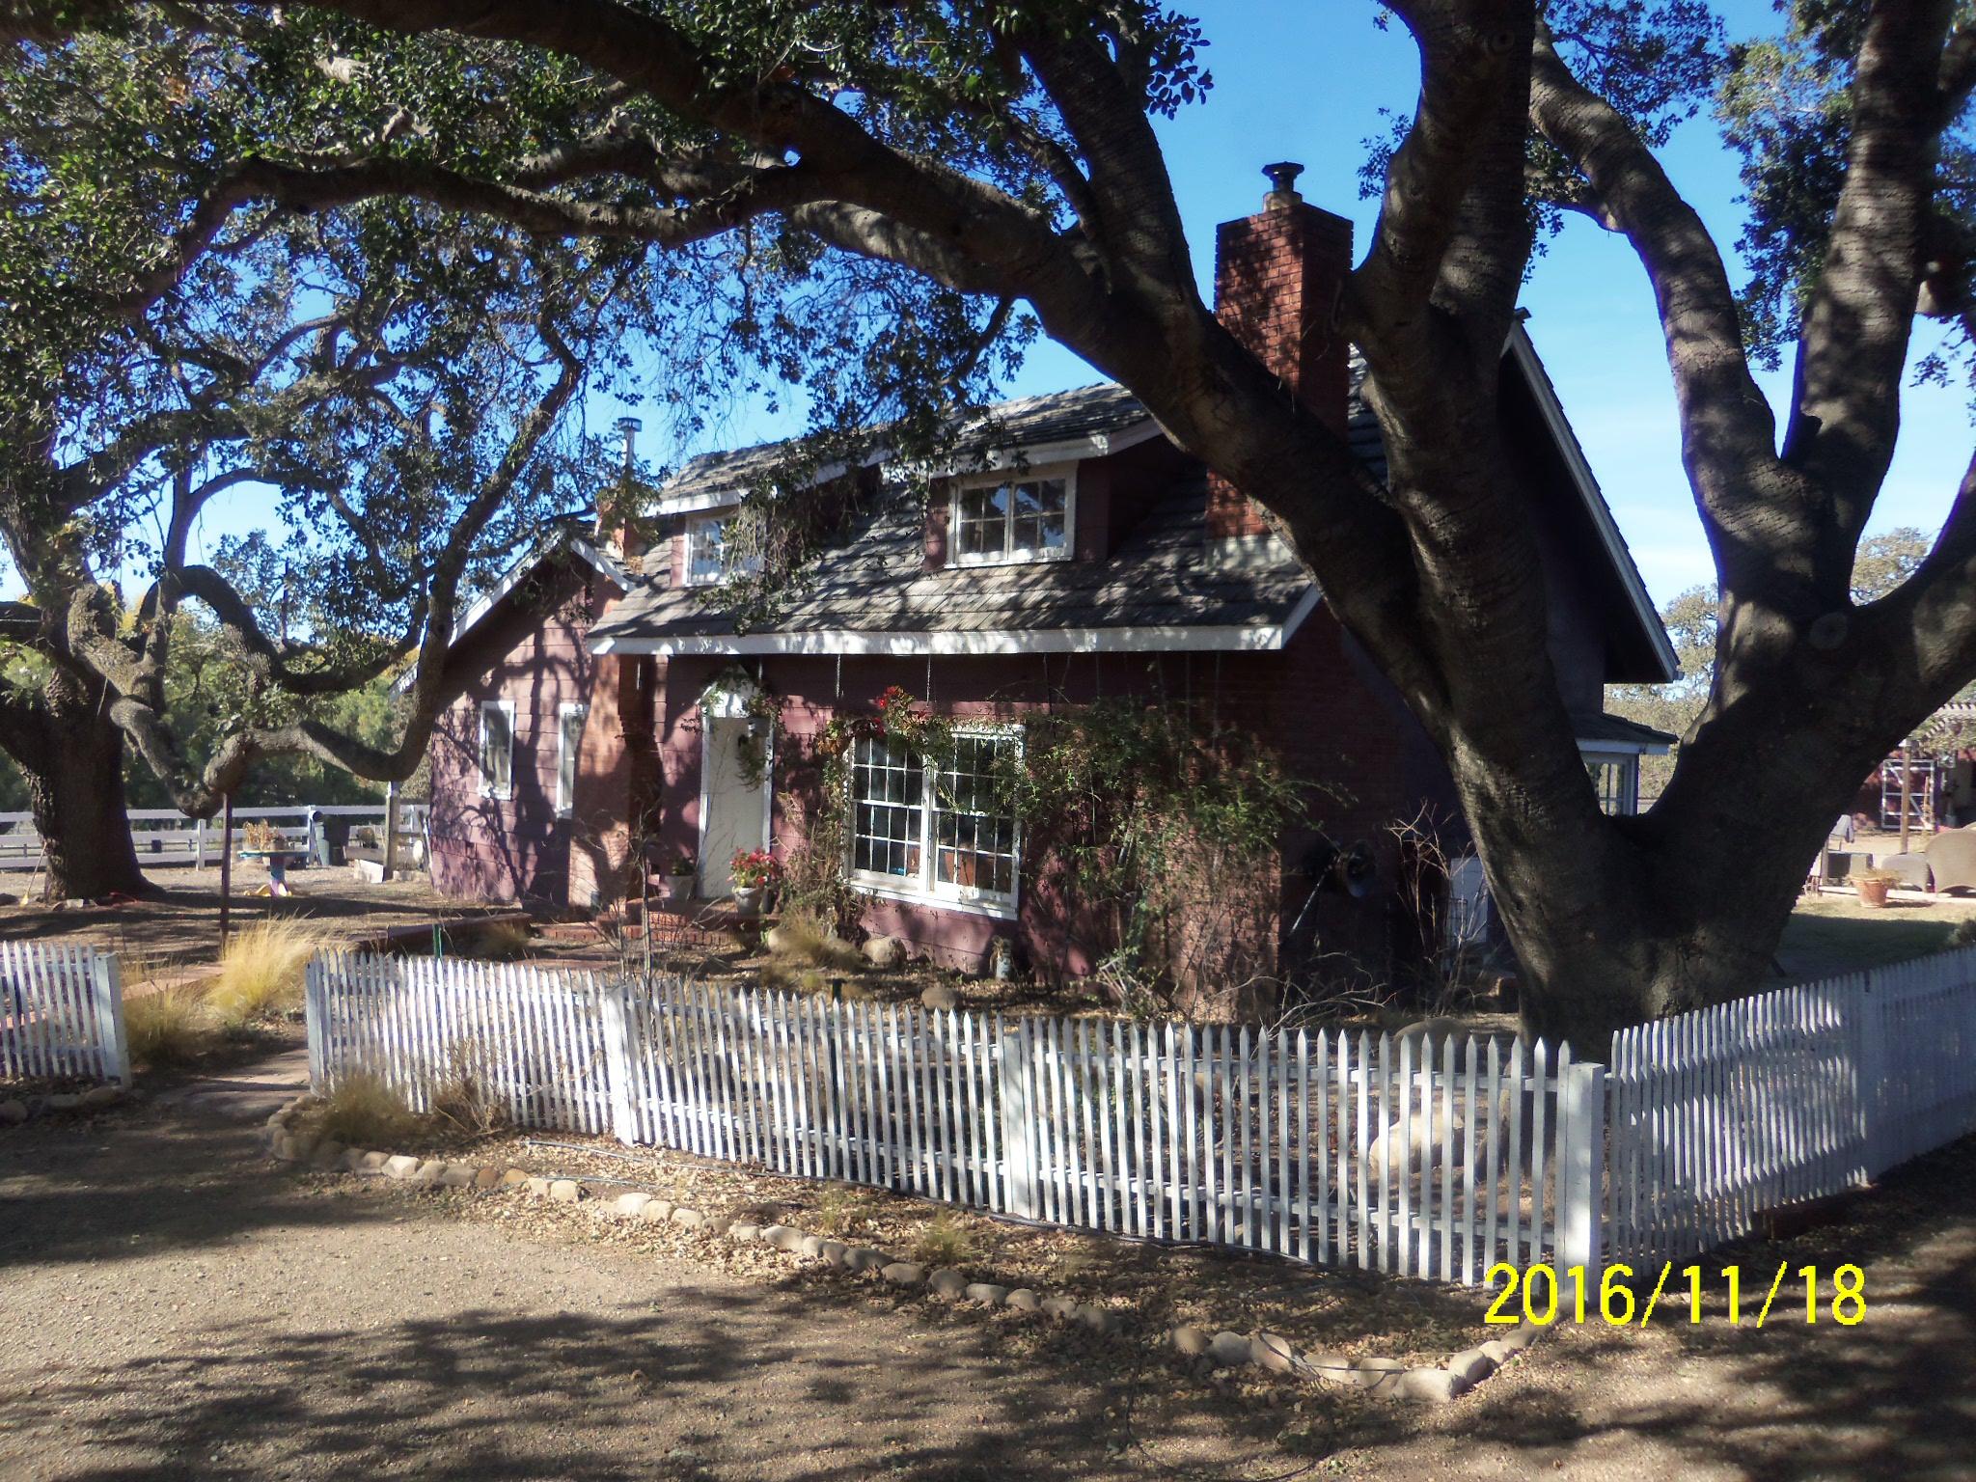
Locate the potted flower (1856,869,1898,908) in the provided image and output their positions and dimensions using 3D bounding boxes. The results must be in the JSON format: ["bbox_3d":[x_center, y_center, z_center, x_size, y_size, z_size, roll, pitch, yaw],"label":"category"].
[{"bbox_3d":[11.172,1.864,20.100,0.510,0.480,0.510,0,2,-42],"label":"potted flower"}]

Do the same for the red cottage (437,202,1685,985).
[{"bbox_3d":[-0.969,-1.147,19.805,7.100,6.400,16.600,0,2,-42],"label":"red cottage"}]

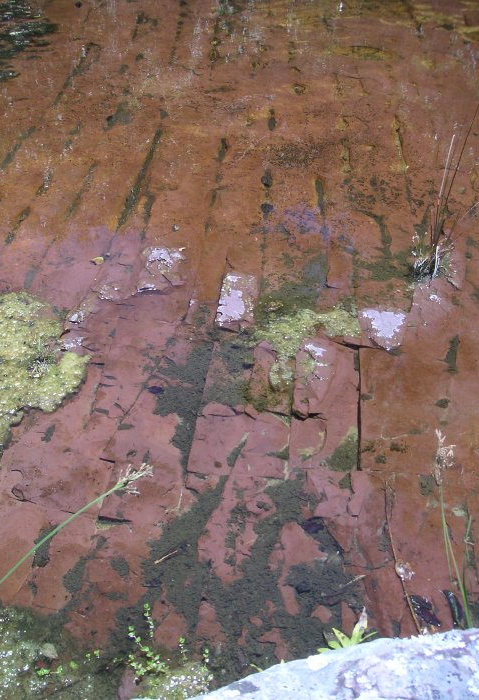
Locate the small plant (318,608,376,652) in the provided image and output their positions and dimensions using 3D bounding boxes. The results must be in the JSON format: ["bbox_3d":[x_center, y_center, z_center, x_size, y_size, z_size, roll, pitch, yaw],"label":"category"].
[{"bbox_3d":[0.234,0.624,1.680,0.130,0.090,0.120,0,36,0],"label":"small plant"}]

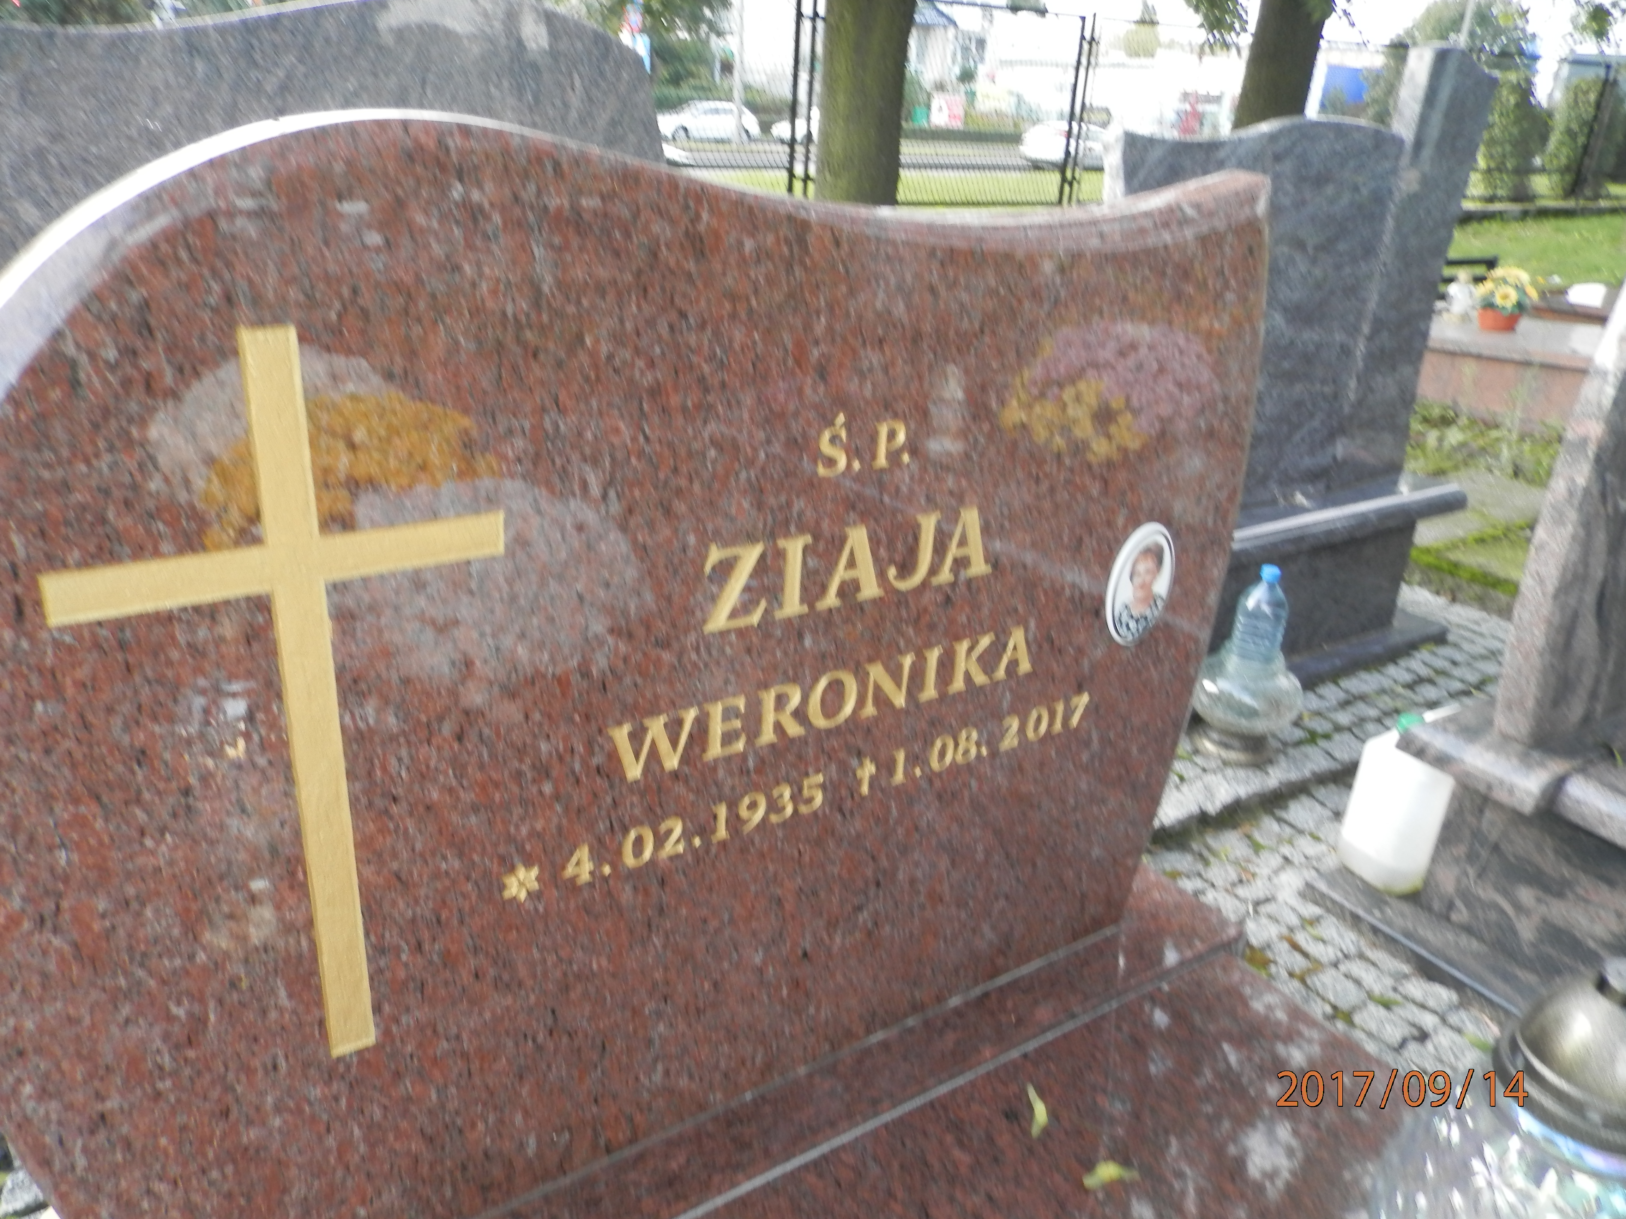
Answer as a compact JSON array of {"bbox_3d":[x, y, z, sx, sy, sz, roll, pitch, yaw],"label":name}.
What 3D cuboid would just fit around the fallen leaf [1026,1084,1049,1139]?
[{"bbox_3d":[0.196,0.436,1.021,0.016,0.010,0.058,5,23,4],"label":"fallen leaf"}]

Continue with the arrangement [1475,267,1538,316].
[{"bbox_3d":[2.980,-1.363,5.040,0.260,0.205,0.250,15,26,27],"label":"arrangement"}]

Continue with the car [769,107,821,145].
[{"bbox_3d":[0.530,-19.221,46.696,4.250,1.470,1.750,-8,25,-25],"label":"car"}]

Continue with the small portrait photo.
[{"bbox_3d":[0.299,-0.020,1.059,0.090,0.120,0.012,-12,27,-32],"label":"small portrait photo"}]

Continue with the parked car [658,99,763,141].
[{"bbox_3d":[-4.176,-18.528,44.626,4.250,1.460,1.750,-8,25,-25],"label":"parked car"}]

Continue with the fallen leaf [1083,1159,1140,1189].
[{"bbox_3d":[0.243,0.463,0.963,0.048,0.010,0.024,-3,24,-15],"label":"fallen leaf"}]

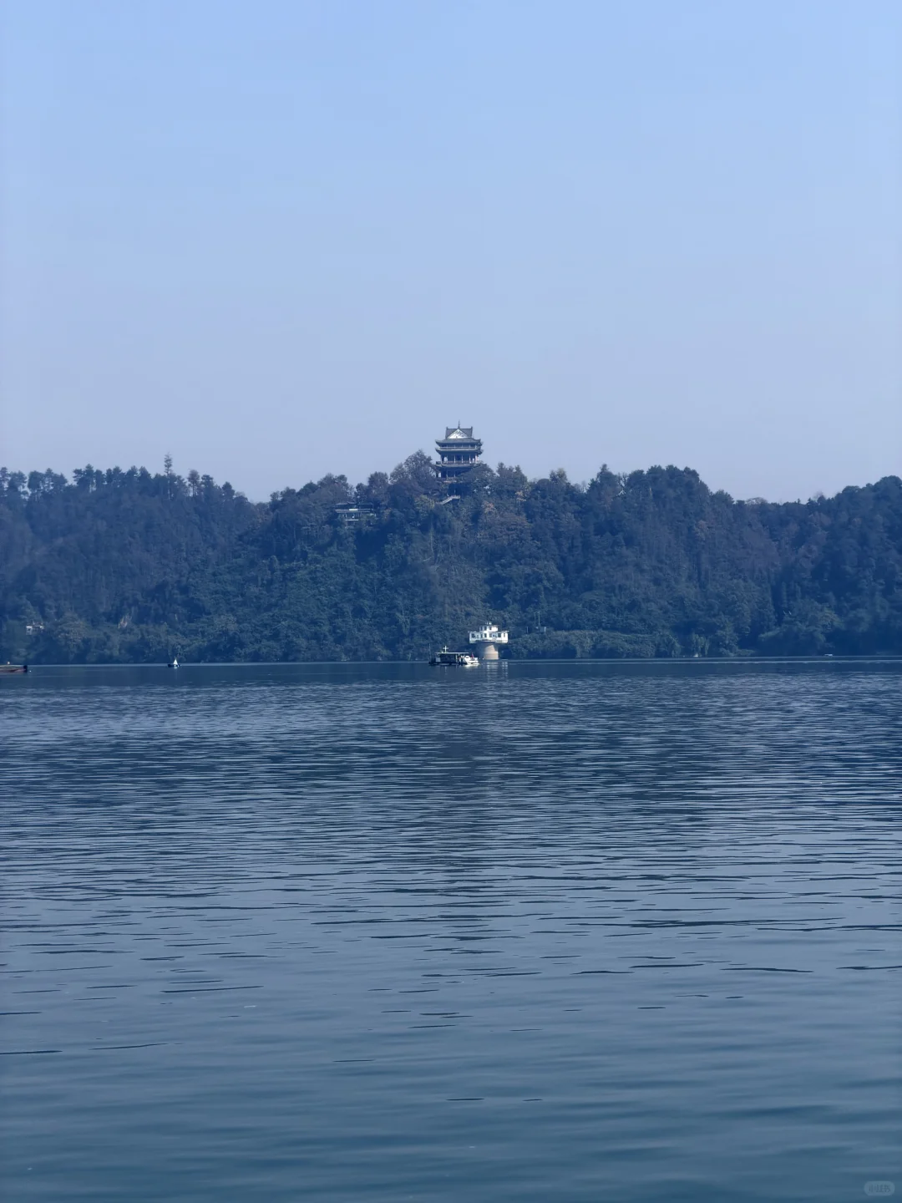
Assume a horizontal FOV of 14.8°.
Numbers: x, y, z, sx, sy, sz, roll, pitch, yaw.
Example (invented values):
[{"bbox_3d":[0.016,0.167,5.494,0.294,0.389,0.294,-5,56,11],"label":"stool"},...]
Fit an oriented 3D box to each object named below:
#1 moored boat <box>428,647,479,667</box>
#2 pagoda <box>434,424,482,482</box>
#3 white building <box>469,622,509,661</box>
[{"bbox_3d":[0.830,13.990,880.000,12.700,4.900,3.600,0,-1,0],"label":"moored boat"},{"bbox_3d":[2.470,-51.960,1220.000,15.800,21.800,15.600,-1,-1,5],"label":"pagoda"},{"bbox_3d":[11.900,12.730,1100.000,12.600,12.200,12.400,0,-1,2],"label":"white building"}]

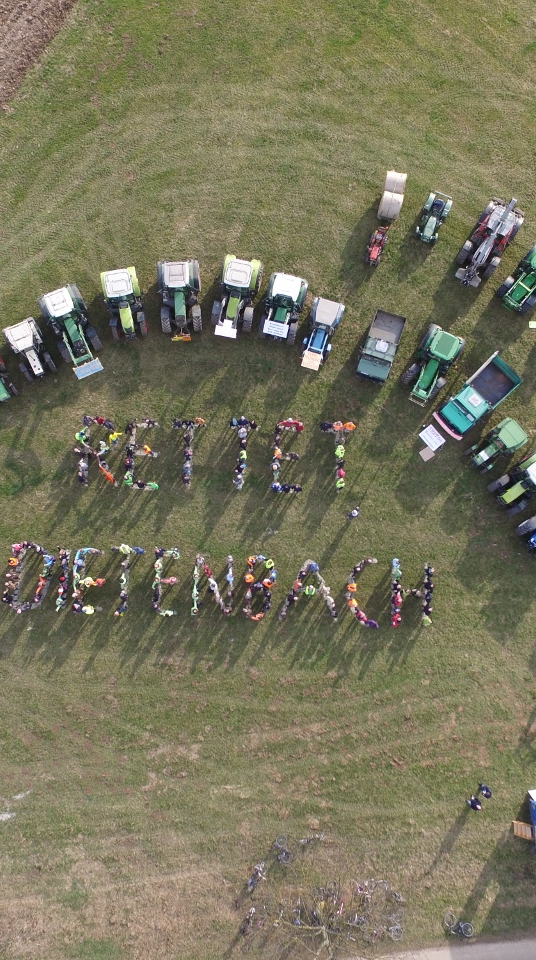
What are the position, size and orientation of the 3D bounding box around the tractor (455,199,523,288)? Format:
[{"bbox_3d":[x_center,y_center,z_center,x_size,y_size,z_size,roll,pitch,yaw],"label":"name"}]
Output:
[{"bbox_3d":[13.465,-14.509,44.804,2.450,3.000,5.600,30,82,5],"label":"tractor"}]

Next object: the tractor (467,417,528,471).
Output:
[{"bbox_3d":[13.730,-2.026,44.433,3.750,2.500,1.850,-37,83,-7],"label":"tractor"}]

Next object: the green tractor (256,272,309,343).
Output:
[{"bbox_3d":[0.971,-10.678,44.876,2.270,2.800,4.200,14,84,0],"label":"green tractor"}]

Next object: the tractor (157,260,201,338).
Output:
[{"bbox_3d":[-5.339,-10.898,44.153,2.550,2.950,5.100,-3,80,-1],"label":"tractor"}]

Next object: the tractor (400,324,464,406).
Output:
[{"bbox_3d":[9.815,-6.826,43.539,2.500,2.900,5.000,27,81,4],"label":"tractor"}]

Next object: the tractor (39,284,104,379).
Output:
[{"bbox_3d":[-11.897,-9.258,44.909,2.500,3.000,5.550,-24,82,-5],"label":"tractor"}]

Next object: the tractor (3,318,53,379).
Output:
[{"bbox_3d":[-14.229,-7.801,43.877,2.000,2.650,3.800,-26,81,-6],"label":"tractor"}]

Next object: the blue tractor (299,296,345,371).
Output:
[{"bbox_3d":[3.214,-9.058,45.406,1.850,2.500,4.300,16,81,2],"label":"blue tractor"}]

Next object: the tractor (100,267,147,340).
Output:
[{"bbox_3d":[-8.716,-10.770,44.775,2.170,2.720,4.100,-11,85,-2],"label":"tractor"}]

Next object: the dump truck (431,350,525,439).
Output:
[{"bbox_3d":[12.376,-4.930,43.352,5.050,2.650,2.200,-43,83,-7],"label":"dump truck"}]

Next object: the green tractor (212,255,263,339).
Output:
[{"bbox_3d":[-1.999,-10.981,44.552,2.600,3.000,5.350,10,79,1],"label":"green tractor"}]

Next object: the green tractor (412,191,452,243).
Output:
[{"bbox_3d":[10.226,-16.215,45.717,1.520,1.750,3.000,23,81,4],"label":"green tractor"}]

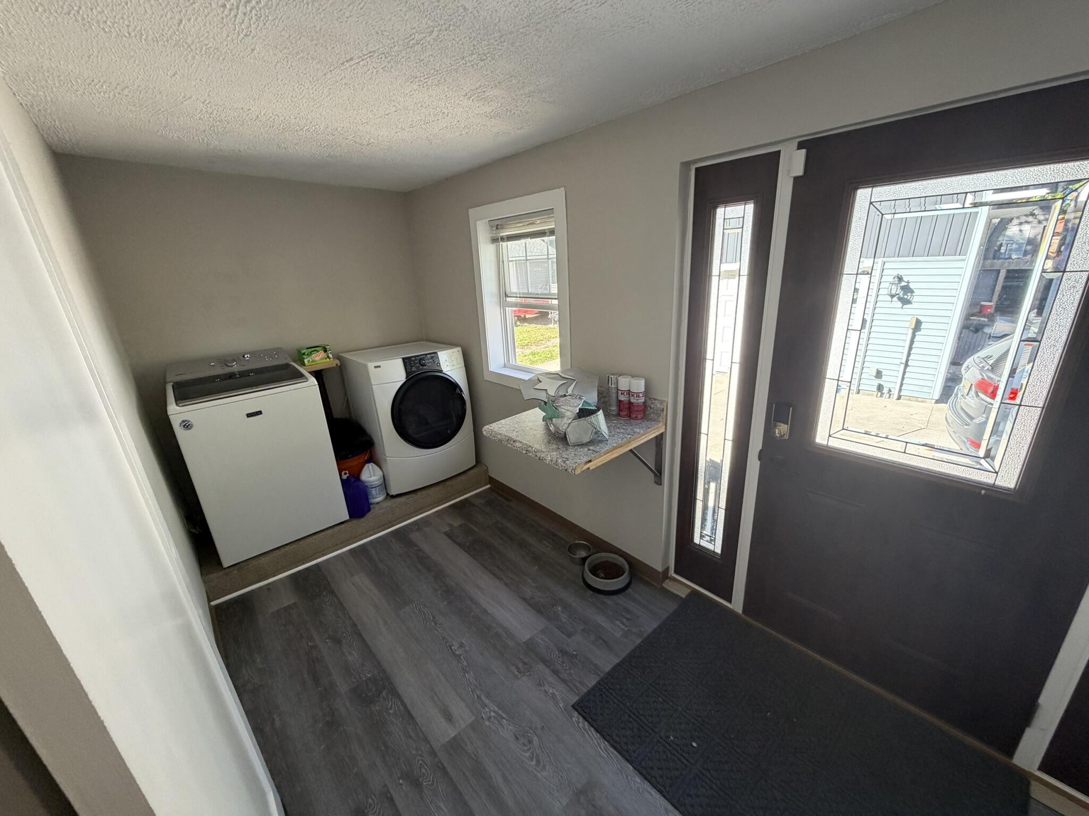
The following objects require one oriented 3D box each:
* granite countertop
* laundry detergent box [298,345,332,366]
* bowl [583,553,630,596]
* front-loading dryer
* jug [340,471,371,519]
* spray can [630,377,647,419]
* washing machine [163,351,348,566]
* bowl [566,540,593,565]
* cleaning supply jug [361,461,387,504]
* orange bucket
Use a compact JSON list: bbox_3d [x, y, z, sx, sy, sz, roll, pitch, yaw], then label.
[{"bbox_3d":[0.144,0.186,2.211,0.635,0.460,0.680,-18,23,-38],"label":"granite countertop"},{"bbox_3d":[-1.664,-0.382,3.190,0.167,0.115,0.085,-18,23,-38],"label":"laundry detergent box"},{"bbox_3d":[0.355,0.937,2.507,0.285,0.080,0.285,-3,18,1],"label":"bowl"},{"bbox_3d":[-1.028,0.049,3.405,0.690,0.980,0.710,-18,23,-38],"label":"front-loading dryer"},{"bbox_3d":[-1.282,0.572,2.966,0.165,0.315,0.135,-18,23,-38],"label":"jug"},{"bbox_3d":[0.460,-0.044,2.171,0.068,0.202,0.068,0,18,8],"label":"spray can"},{"bbox_3d":[-1.823,0.244,2.793,0.700,1.080,0.700,-18,23,-38],"label":"washing machine"},{"bbox_3d":[0.215,0.891,2.690,0.156,0.067,0.156,-3,18,1],"label":"bowl"},{"bbox_3d":[-1.229,0.519,3.152,0.150,0.290,0.150,-12,20,-25],"label":"cleaning supply jug"},{"bbox_3d":[-1.400,0.473,3.204,0.300,0.370,0.300,-3,18,1],"label":"orange bucket"}]

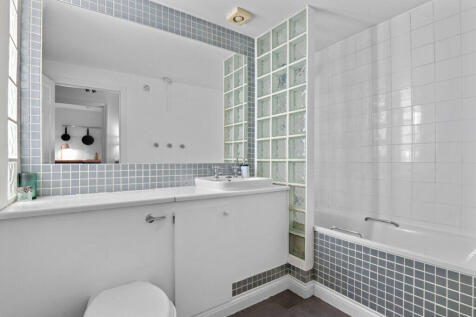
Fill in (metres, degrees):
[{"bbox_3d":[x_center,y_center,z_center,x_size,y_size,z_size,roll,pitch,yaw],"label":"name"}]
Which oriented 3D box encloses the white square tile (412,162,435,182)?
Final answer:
[{"bbox_3d":[1.449,0.107,1.755,0.010,0.150,0.146,1,-1,-37],"label":"white square tile"}]

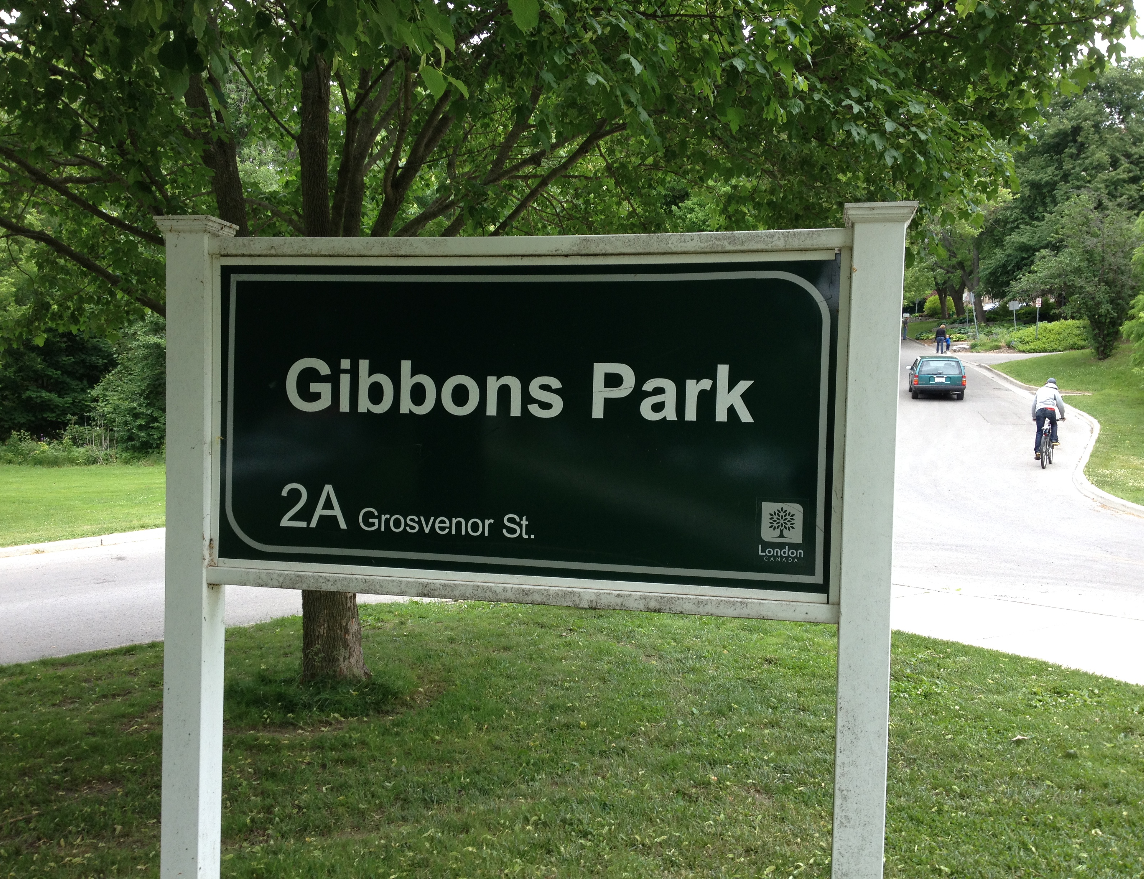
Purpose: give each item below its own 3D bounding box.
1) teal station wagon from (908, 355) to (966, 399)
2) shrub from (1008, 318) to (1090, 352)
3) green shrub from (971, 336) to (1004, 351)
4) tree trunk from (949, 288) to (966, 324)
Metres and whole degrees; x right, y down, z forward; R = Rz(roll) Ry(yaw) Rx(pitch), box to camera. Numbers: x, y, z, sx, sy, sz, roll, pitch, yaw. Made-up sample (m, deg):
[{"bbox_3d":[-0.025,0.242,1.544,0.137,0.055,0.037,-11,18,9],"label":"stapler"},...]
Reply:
[{"bbox_3d":[12.709,-2.205,41.325,1.760,1.450,4.830,2,7,13],"label":"teal station wagon"},{"bbox_3d":[26.796,-5.781,66.500,4.300,1.750,2.700,2,2,17],"label":"shrub"},{"bbox_3d":[22.907,-5.288,65.300,1.800,0.850,1.300,2,2,17],"label":"green shrub"},{"bbox_3d":[28.626,-9.893,88.000,1.150,2.750,0.900,2,2,18],"label":"tree trunk"}]

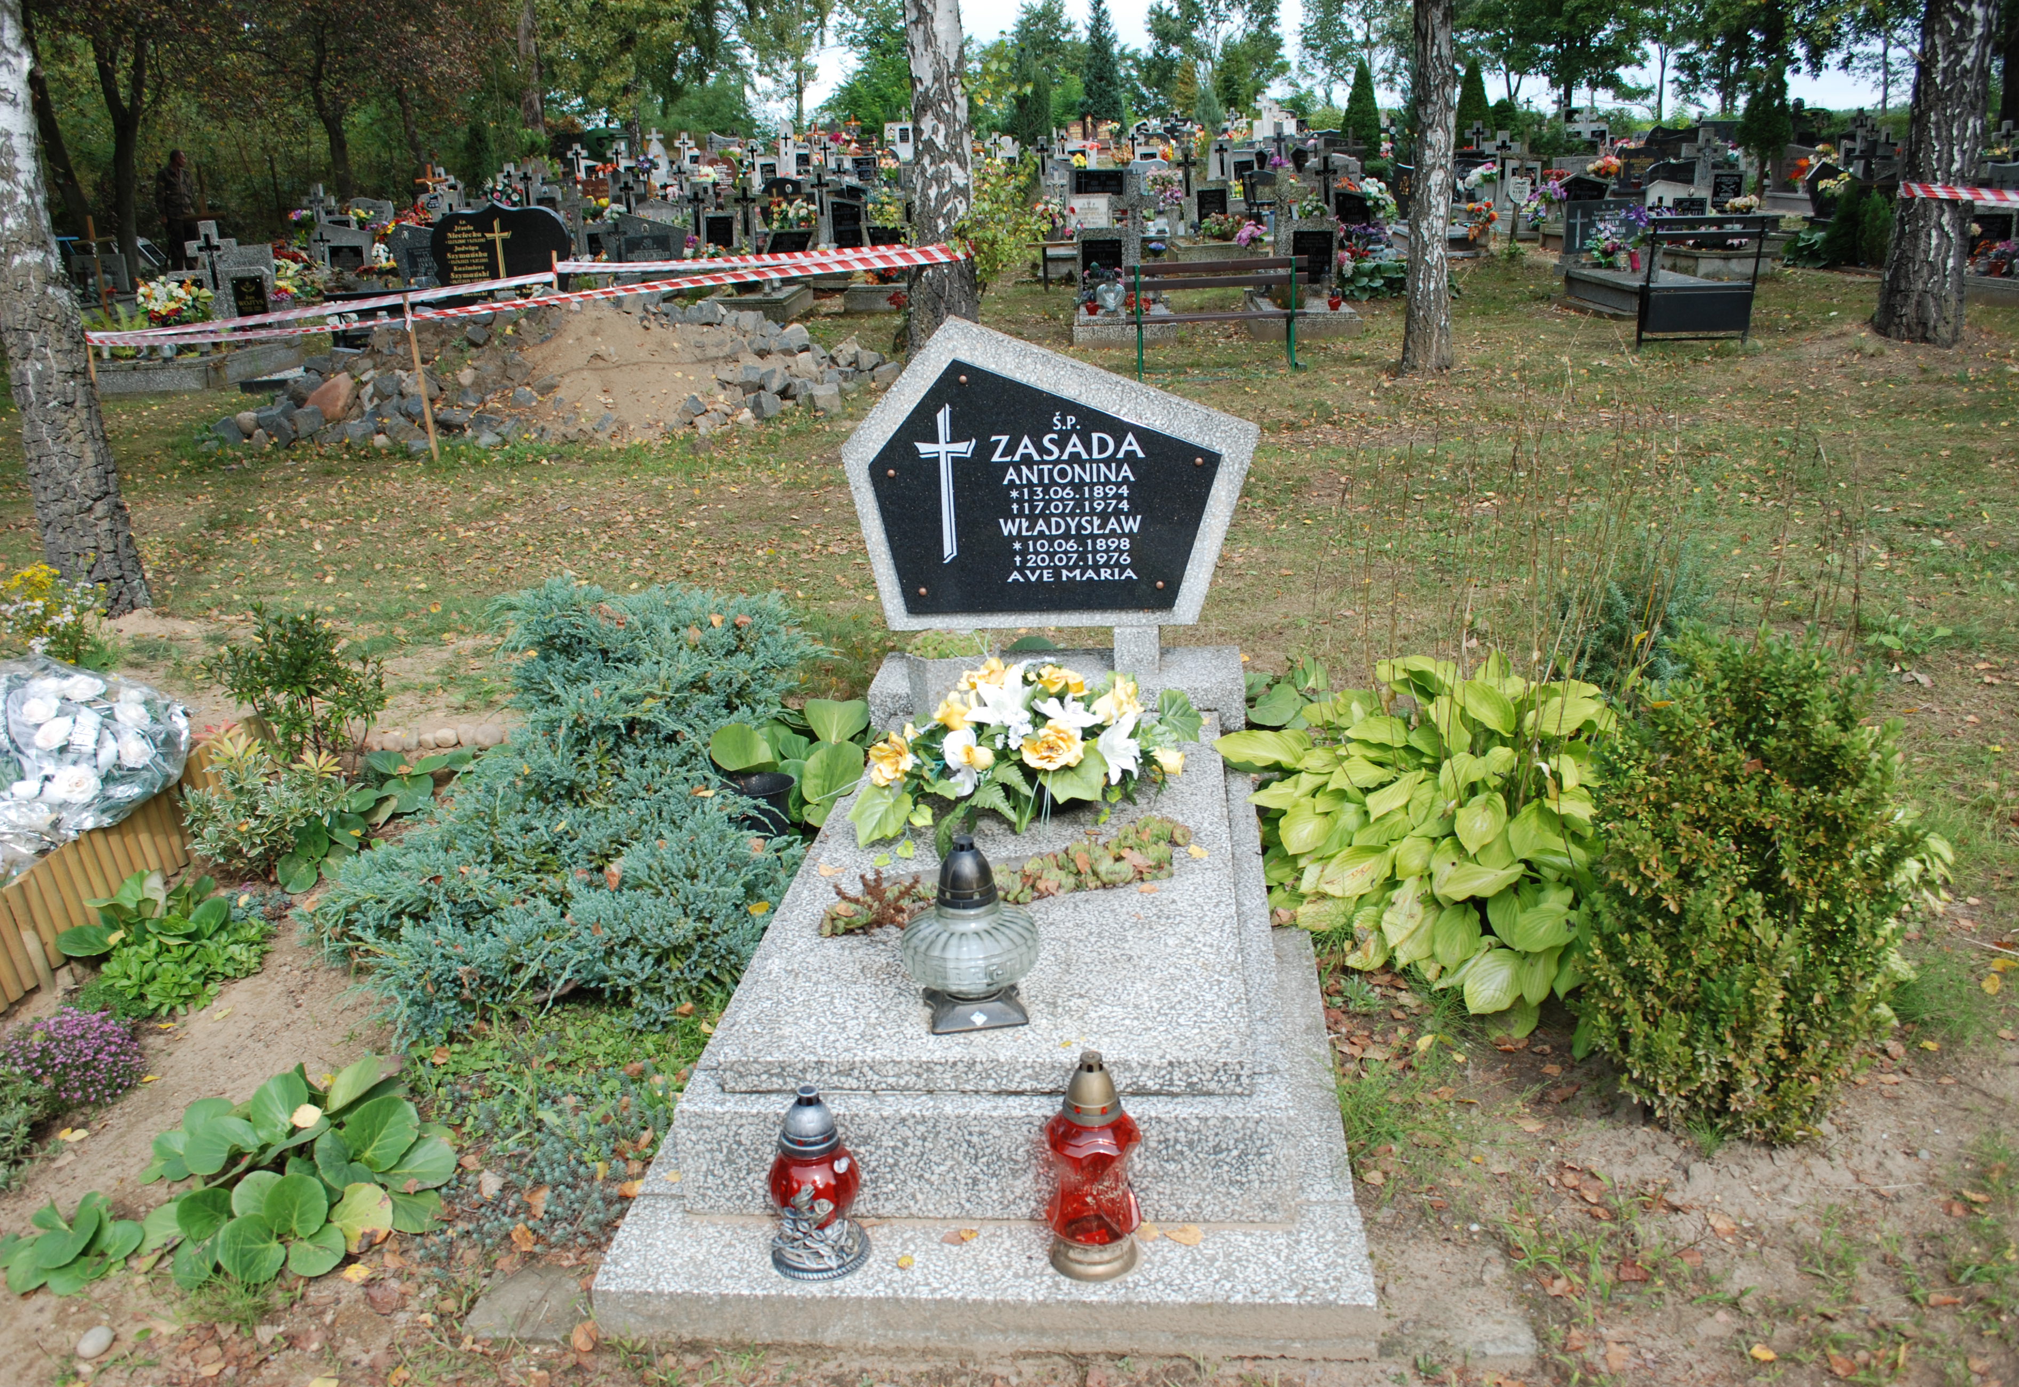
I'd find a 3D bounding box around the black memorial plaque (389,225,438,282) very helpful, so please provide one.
[{"bbox_3d":[-5.351,-3.930,14.152,0.580,0.570,0.120,-1,20,6],"label":"black memorial plaque"}]

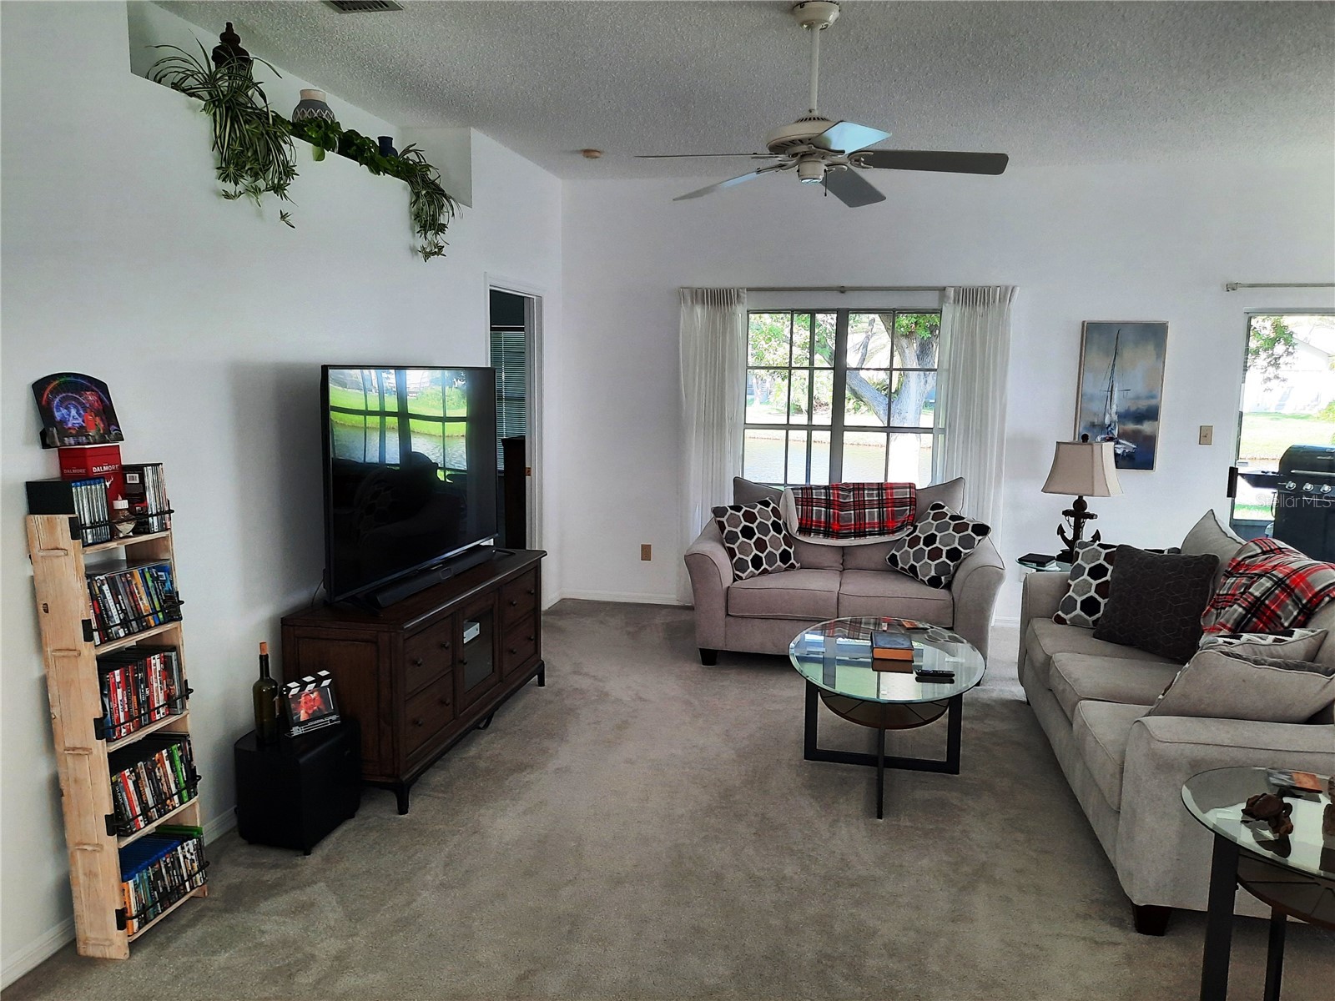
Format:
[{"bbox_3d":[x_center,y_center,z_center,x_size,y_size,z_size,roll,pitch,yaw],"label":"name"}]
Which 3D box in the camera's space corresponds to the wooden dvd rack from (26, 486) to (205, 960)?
[{"bbox_3d":[-1.521,0.616,2.707,0.155,1.220,0.330,-1,7,13],"label":"wooden dvd rack"}]

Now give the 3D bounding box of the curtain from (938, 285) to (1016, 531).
[{"bbox_3d":[1.877,-0.257,5.992,0.430,2.100,0.110,2,8,12],"label":"curtain"}]

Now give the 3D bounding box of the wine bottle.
[{"bbox_3d":[-1.327,0.637,3.209,0.080,0.340,0.080,3,8,12],"label":"wine bottle"}]

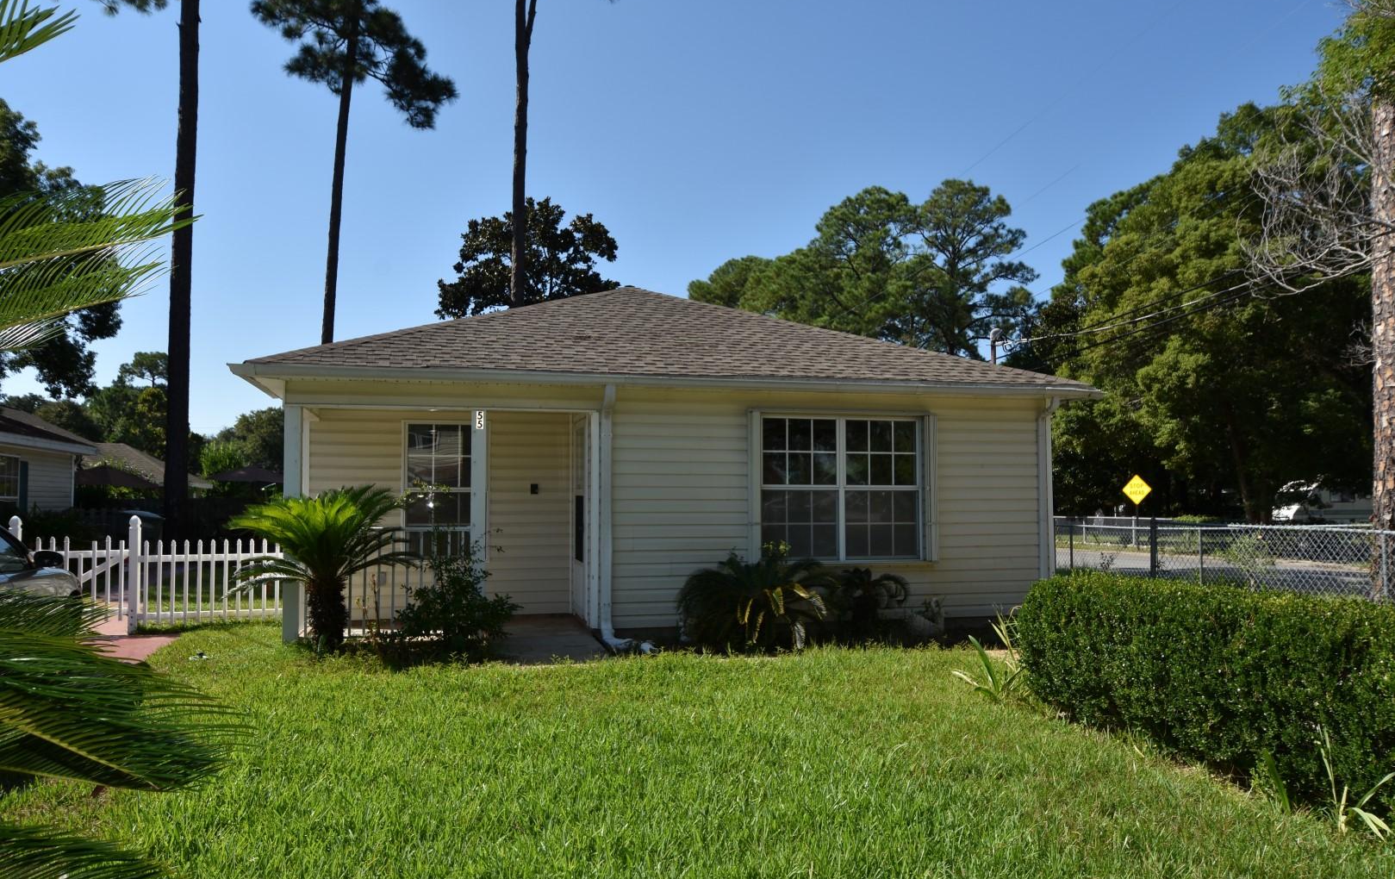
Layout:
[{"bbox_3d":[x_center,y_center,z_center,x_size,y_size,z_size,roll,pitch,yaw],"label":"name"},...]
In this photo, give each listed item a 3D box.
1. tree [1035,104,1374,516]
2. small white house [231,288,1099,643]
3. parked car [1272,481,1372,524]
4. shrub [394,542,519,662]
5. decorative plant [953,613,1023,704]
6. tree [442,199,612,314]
[{"bbox_3d":[20.143,-4.680,38.358,14.000,17.576,13.000,1,-4,-15],"label":"tree"},{"bbox_3d":[-1.184,0.124,14.735,8.713,4.429,11.000,1,-4,-15],"label":"small white house"},{"bbox_3d":[34.300,3.550,52.000,6.300,2.800,2.400,1,-4,-10],"label":"parked car"},{"bbox_3d":[-2.112,1.392,8.431,1.060,0.986,0.950,1,-4,-15],"label":"shrub"},{"bbox_3d":[2.133,1.582,7.066,0.530,0.622,0.500,1,-4,-15],"label":"decorative plant"},{"bbox_3d":[-5.279,-2.095,30.186,6.500,11.112,6.500,1,-4,-15],"label":"tree"}]

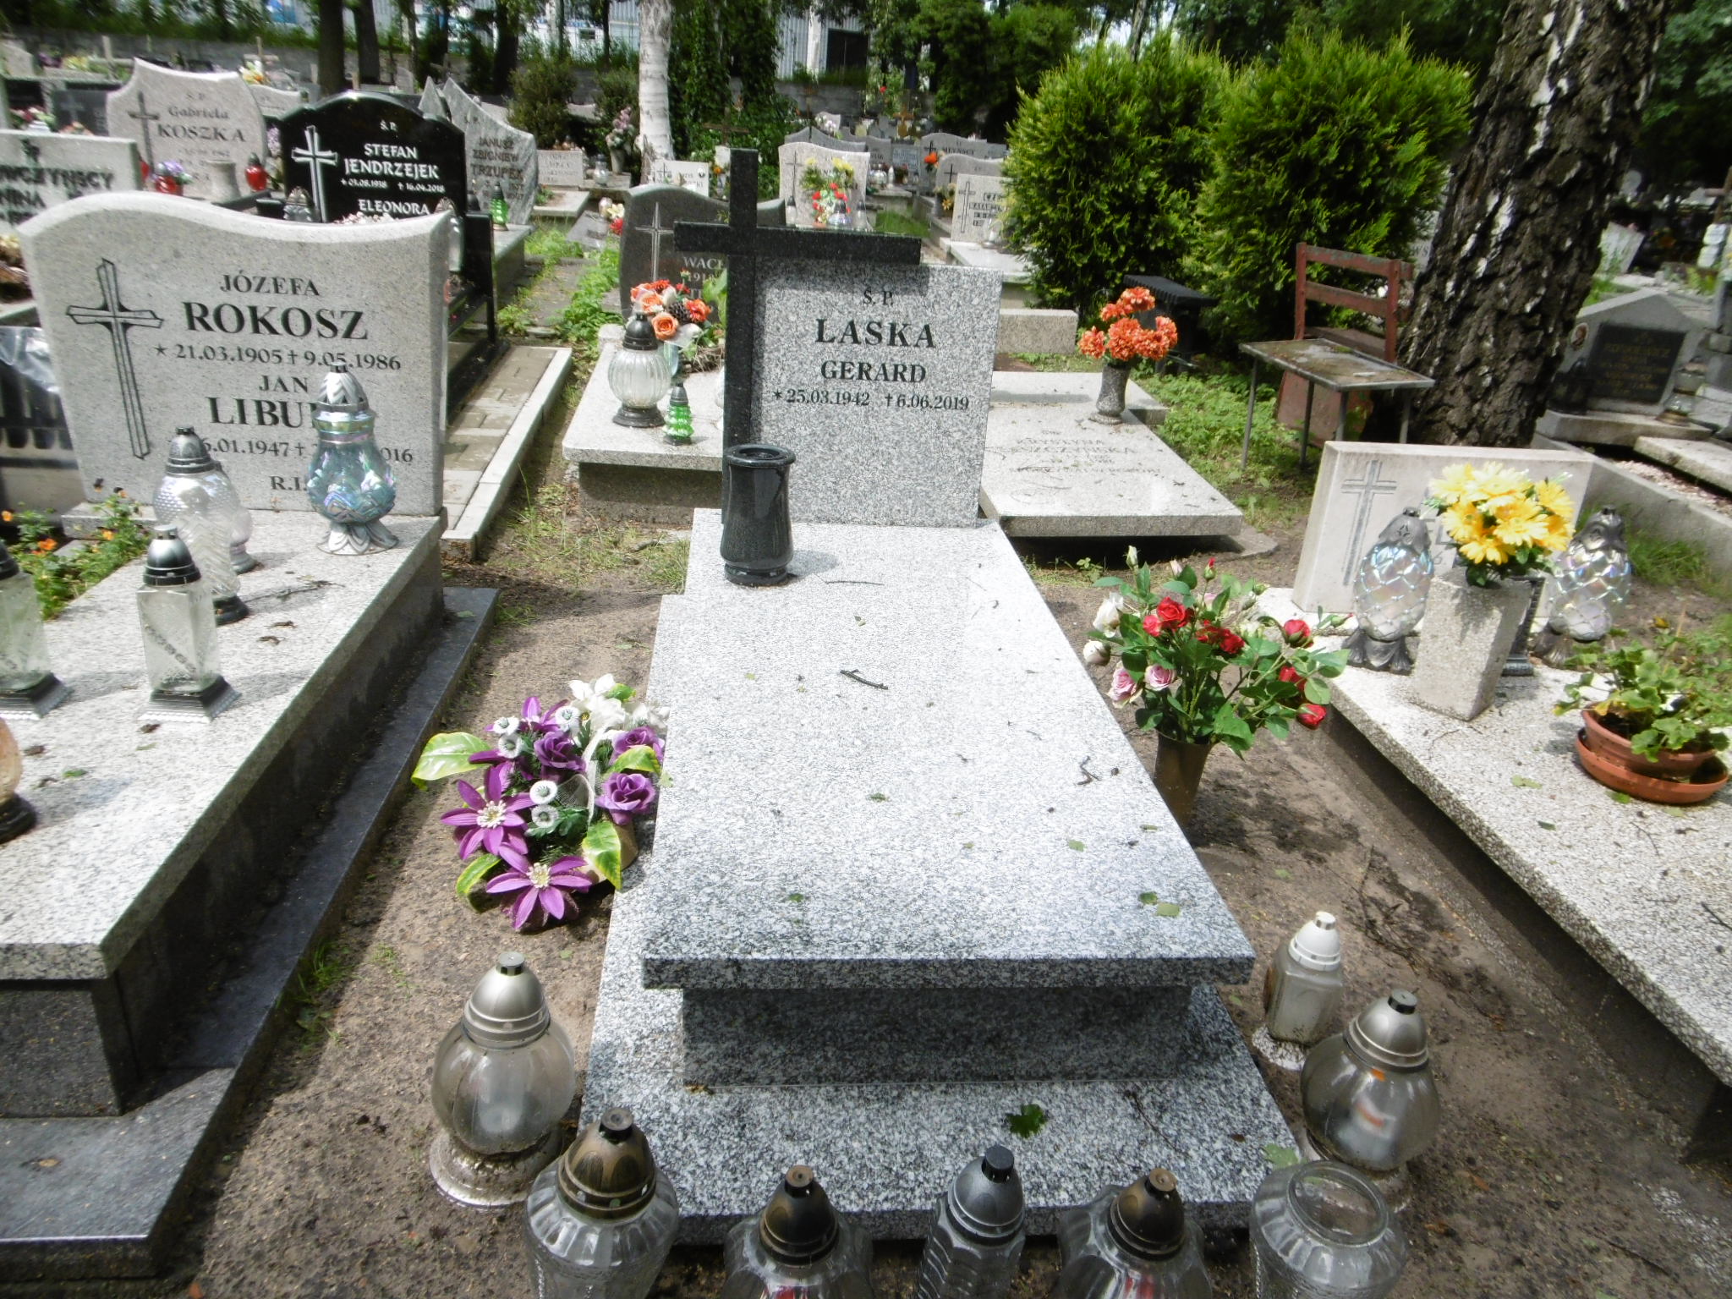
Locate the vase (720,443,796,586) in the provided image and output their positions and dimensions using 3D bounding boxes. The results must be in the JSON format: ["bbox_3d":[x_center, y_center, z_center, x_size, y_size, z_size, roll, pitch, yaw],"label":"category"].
[{"bbox_3d":[-0.237,-0.294,2.624,0.170,0.279,0.170,1,25,-7],"label":"vase"}]

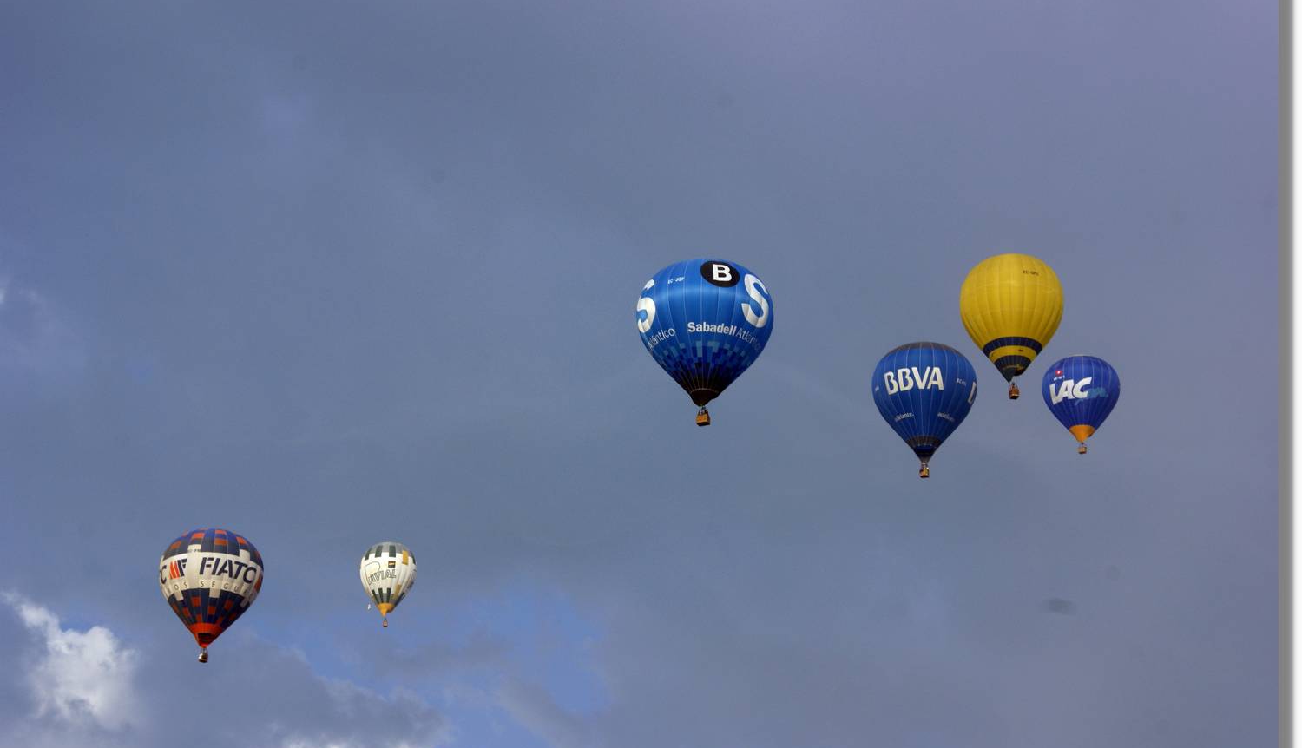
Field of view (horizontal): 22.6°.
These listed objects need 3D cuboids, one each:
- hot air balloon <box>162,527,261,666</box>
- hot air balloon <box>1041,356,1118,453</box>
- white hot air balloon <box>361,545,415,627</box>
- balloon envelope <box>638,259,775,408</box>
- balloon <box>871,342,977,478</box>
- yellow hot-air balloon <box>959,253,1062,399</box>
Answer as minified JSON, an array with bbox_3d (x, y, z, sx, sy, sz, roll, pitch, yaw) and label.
[{"bbox_3d":[-70.729,35.190,523.316,16.700,19.900,16.700,0,-16,0],"label":"hot air balloon"},{"bbox_3d":[87.896,5.923,664.337,16.000,19.090,16.000,-4,-16,12],"label":"hot air balloon"},{"bbox_3d":[-71.147,57.218,879.423,15.000,23.170,15.000,-3,-16,9],"label":"white hot air balloon"},{"bbox_3d":[7.000,-3.771,425.968,18.000,21.880,18.000,0,-16,0],"label":"balloon envelope"},{"bbox_3d":[43.696,5.420,518.139,16.700,20.560,16.700,0,-16,0],"label":"balloon"},{"bbox_3d":[59.458,-8.810,535.158,17.000,21.610,17.000,-2,-16,6],"label":"yellow hot-air balloon"}]

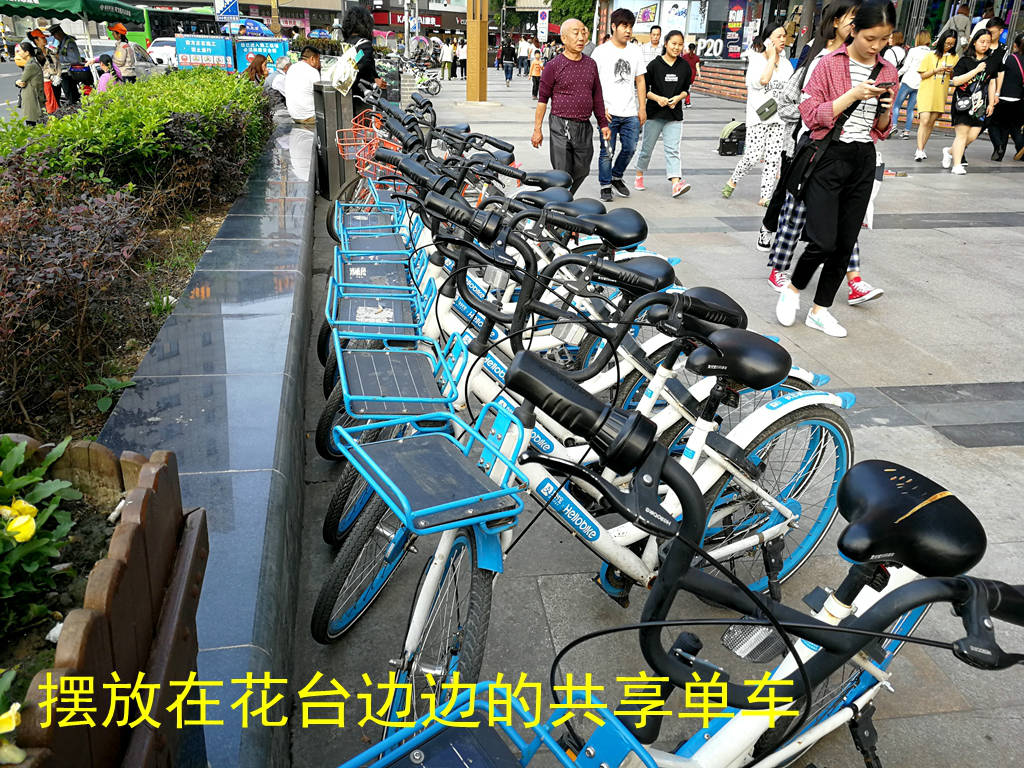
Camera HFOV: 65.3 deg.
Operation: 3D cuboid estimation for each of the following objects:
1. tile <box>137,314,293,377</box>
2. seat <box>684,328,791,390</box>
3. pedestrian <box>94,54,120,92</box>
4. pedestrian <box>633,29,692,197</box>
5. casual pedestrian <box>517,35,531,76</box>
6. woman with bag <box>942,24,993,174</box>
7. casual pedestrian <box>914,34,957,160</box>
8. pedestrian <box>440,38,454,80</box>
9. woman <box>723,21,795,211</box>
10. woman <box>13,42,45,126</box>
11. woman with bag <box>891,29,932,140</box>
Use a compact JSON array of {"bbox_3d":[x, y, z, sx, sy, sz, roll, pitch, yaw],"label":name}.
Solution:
[{"bbox_3d":[-0.958,-0.126,2.647,0.440,0.030,0.590,-2,23,-9],"label":"tile"},{"bbox_3d":[0.500,-0.054,1.750,0.265,0.110,0.190,-11,26,-27],"label":"seat"},{"bbox_3d":[-6.387,-4.570,12.692,0.500,1.200,0.450,1,23,0],"label":"pedestrian"},{"bbox_3d":[1.554,-2.723,8.114,0.460,1.560,0.500,-3,23,-8],"label":"pedestrian"},{"bbox_3d":[0.536,-14.896,36.261,0.500,1.730,0.420,1,23,0],"label":"casual pedestrian"},{"bbox_3d":[5.711,-3.498,9.950,0.500,1.660,0.400,-3,23,-12],"label":"woman with bag"},{"bbox_3d":[5.966,-4.044,11.252,0.460,1.640,0.380,-3,23,-12],"label":"casual pedestrian"},{"bbox_3d":[-2.773,-13.894,34.226,0.520,1.630,0.360,6,23,9],"label":"pedestrian"},{"bbox_3d":[2.376,-2.535,7.605,0.500,1.610,0.580,-16,28,-34],"label":"woman"},{"bbox_3d":[-7.848,-4.823,13.049,0.450,1.380,0.450,-8,25,-21],"label":"woman"},{"bbox_3d":[6.625,-4.963,13.279,0.480,1.640,0.450,1,23,1],"label":"woman with bag"}]

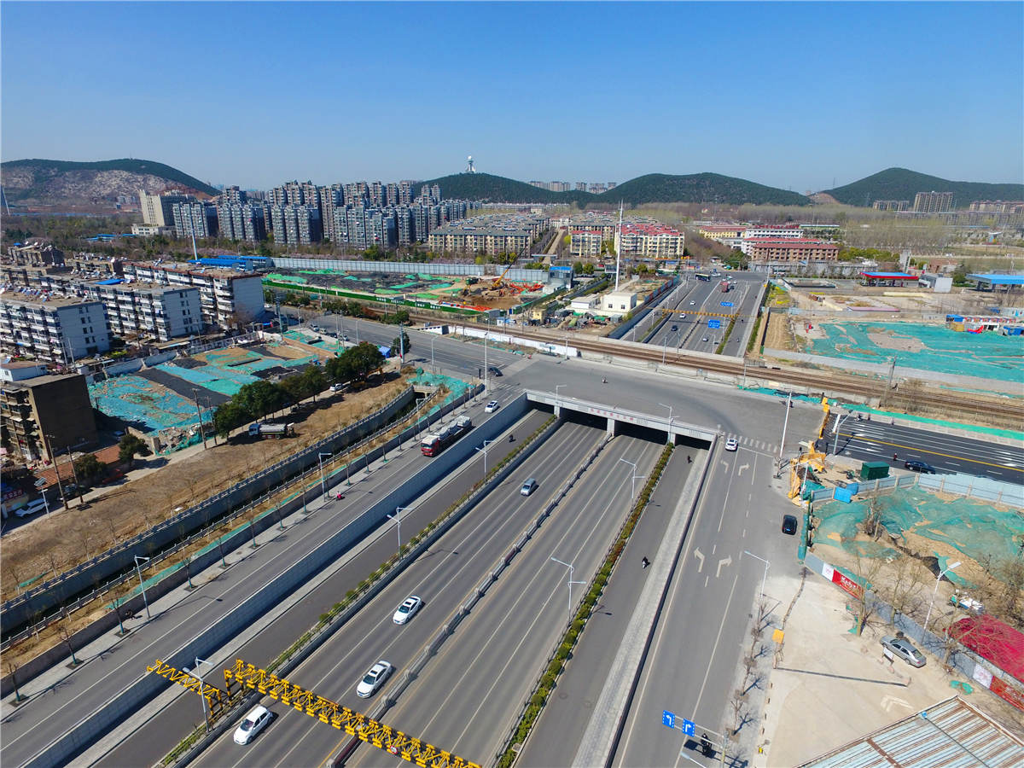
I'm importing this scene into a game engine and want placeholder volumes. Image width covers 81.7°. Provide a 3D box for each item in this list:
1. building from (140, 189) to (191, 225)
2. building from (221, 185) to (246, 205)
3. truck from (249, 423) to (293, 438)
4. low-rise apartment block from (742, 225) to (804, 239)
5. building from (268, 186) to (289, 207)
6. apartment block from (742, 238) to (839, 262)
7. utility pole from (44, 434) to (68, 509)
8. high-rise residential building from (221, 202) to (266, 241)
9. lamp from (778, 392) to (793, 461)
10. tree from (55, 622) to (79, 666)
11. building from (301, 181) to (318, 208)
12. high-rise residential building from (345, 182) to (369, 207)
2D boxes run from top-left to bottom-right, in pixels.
[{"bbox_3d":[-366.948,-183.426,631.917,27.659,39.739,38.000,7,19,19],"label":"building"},{"bbox_3d":[-266.510,-162.270,570.560,24.000,55.000,11.000,8,19,24],"label":"building"},{"bbox_3d":[-47.780,9.198,118.071,8.100,2.850,2.500,-1,18,-3],"label":"truck"},{"bbox_3d":[236.910,-131.150,540.210,47.000,16.500,13.000,3,18,8],"label":"low-rise apartment block"},{"bbox_3d":[-217.479,-160.682,562.264,16.355,50.514,12.000,7,19,19],"label":"building"},{"bbox_3d":[205.187,-95.718,432.548,58.537,12.958,16.000,1,18,2],"label":"apartment block"},{"bbox_3d":[-68.404,13.412,89.150,1.800,12.600,0.400,8,19,22],"label":"utility pole"},{"bbox_3d":[-230.110,-133.870,511.610,43.000,37.000,13.000,9,20,26],"label":"high-rise residential building"},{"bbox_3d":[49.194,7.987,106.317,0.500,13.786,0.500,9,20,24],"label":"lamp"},{"bbox_3d":[-45.820,26.920,61.310,1.800,5.300,1.800,9,20,24],"label":"tree"},{"bbox_3d":[-193.240,-170.210,584.420,16.470,54.000,13.000,9,20,25],"label":"building"},{"bbox_3d":[-163.390,-182.410,626.040,25.000,60.000,11.500,6,19,19],"label":"high-rise residential building"}]

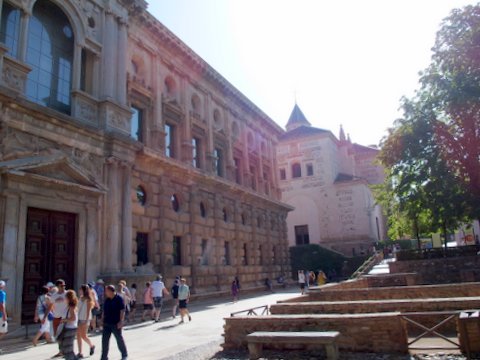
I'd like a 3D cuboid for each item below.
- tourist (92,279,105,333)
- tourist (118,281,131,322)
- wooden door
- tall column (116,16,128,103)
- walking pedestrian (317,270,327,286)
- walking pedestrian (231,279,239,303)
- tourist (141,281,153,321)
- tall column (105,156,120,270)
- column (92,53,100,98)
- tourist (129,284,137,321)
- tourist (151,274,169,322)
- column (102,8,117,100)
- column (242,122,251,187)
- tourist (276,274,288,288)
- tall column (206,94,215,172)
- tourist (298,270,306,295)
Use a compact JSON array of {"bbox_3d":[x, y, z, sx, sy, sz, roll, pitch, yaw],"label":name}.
[{"bbox_3d":[-4.928,4.388,13.620,0.500,1.744,0.420,-5,-14,4],"label":"tourist"},{"bbox_3d":[-4.868,5.159,16.511,0.520,1.700,0.420,-10,-15,24],"label":"tourist"},{"bbox_3d":[-8.507,3.759,17.258,0.200,4.777,2.662,-10,-15,25],"label":"wooden door"},{"bbox_3d":[-6.385,-6.486,21.122,0.570,4.993,0.570,-4,-13,-1],"label":"tall column"},{"bbox_3d":[7.540,9.262,36.084,0.550,1.650,0.420,-10,-15,24],"label":"walking pedestrian"},{"bbox_3d":[-0.352,6.876,23.942,0.480,1.379,0.450,-10,-15,25],"label":"walking pedestrian"},{"bbox_3d":[-3.931,5.180,16.562,0.580,1.541,0.500,9,-19,-43],"label":"tourist"},{"bbox_3d":[-6.118,1.626,18.796,0.700,5.590,0.700,-10,-15,24],"label":"tall column"},{"bbox_3d":[-7.436,-5.417,20.121,0.370,2.507,0.370,-10,-15,24],"label":"column"},{"bbox_3d":[-4.838,5.500,17.477,0.420,1.520,0.450,9,-19,-43],"label":"tourist"},{"bbox_3d":[-3.352,4.819,15.811,0.620,1.810,0.450,-10,-15,26],"label":"tourist"},{"bbox_3d":[-7.010,-6.850,21.101,0.680,5.210,0.680,-10,-15,24],"label":"column"},{"bbox_3d":[0.626,-2.421,38.382,0.500,6.511,0.900,-10,-15,25],"label":"column"},{"bbox_3d":[3.996,9.833,37.441,0.800,1.215,0.600,-10,-15,24],"label":"tourist"},{"bbox_3d":[-2.404,-3.724,30.810,0.500,6.406,0.750,-10,-15,24],"label":"tall column"},{"bbox_3d":[4.517,7.438,28.156,0.500,1.700,0.380,-10,-15,24],"label":"tourist"}]

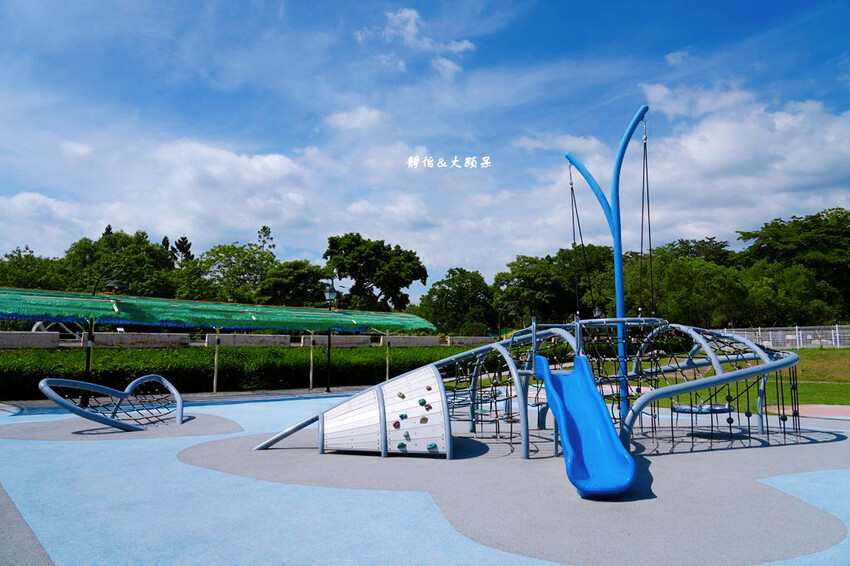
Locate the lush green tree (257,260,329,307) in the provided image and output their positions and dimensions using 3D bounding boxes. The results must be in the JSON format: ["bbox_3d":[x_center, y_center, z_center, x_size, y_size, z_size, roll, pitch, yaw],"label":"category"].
[{"bbox_3d":[-9.714,2.291,41.002,6.000,7.930,6.000,2,-7,-13],"label":"lush green tree"}]

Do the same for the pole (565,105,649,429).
[{"bbox_3d":[3.421,-0.292,10.302,1.650,6.160,0.550,0,-7,0],"label":"pole"}]

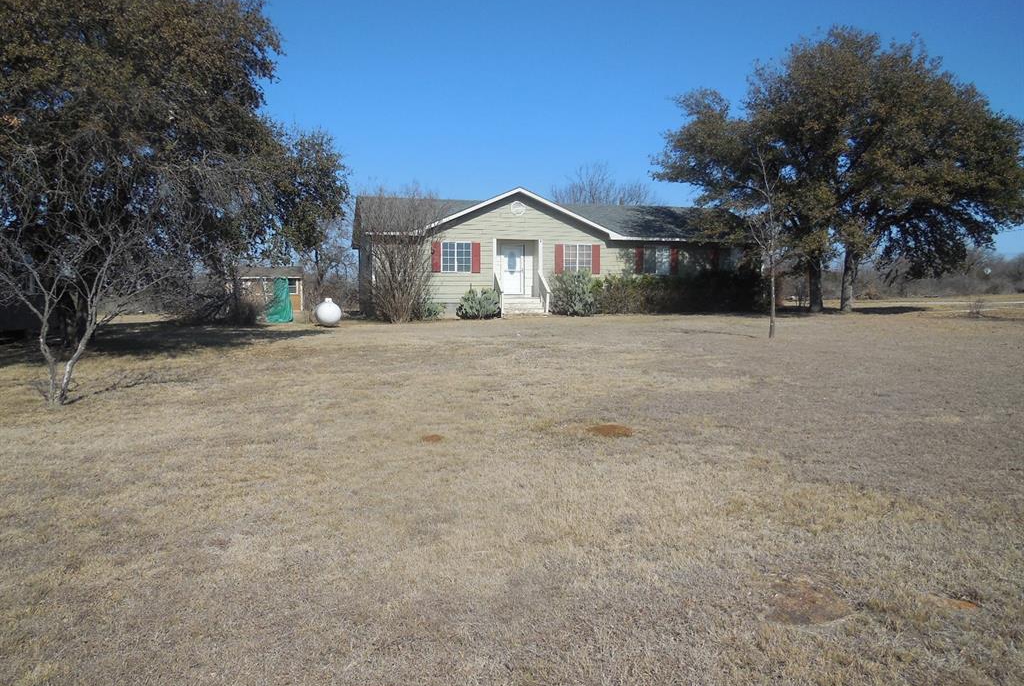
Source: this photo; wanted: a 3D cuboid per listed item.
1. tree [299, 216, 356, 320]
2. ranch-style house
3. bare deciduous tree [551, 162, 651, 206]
[{"bbox_3d":[-9.926,-4.211,39.822,3.500,5.250,3.500,0,3,0],"label":"tree"},{"bbox_3d":[1.860,-3.855,34.163,17.600,5.140,8.650,-1,3,-15],"label":"ranch-style house"},{"bbox_3d":[5.984,-7.192,49.664,7.000,10.050,7.000,0,3,0],"label":"bare deciduous tree"}]

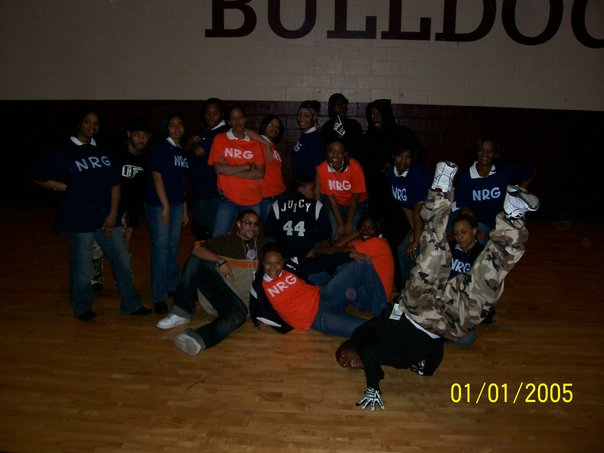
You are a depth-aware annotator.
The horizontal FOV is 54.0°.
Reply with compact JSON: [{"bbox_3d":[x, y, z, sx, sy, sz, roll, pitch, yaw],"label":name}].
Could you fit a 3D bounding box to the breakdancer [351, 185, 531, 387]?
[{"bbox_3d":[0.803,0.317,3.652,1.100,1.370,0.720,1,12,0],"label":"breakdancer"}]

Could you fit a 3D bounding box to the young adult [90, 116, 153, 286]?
[{"bbox_3d":[-1.556,-0.168,5.173,0.530,1.570,0.420,-1,13,-10],"label":"young adult"}]

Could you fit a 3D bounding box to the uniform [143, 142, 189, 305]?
[{"bbox_3d":[-1.096,-0.038,4.834,0.400,1.330,0.270,-10,17,-41],"label":"uniform"}]

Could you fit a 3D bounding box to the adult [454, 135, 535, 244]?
[{"bbox_3d":[1.544,-0.012,4.861,0.600,1.450,0.460,1,13,0],"label":"adult"}]

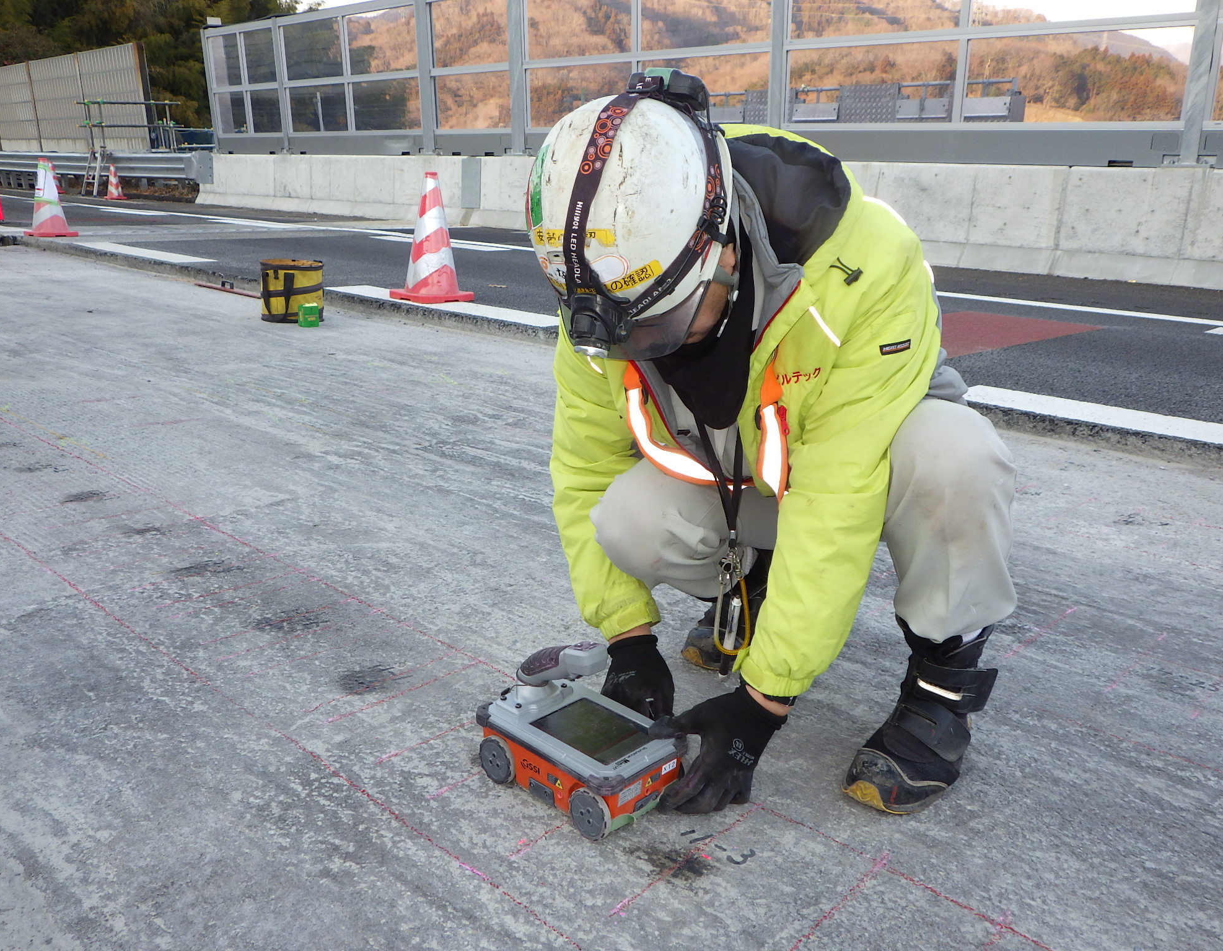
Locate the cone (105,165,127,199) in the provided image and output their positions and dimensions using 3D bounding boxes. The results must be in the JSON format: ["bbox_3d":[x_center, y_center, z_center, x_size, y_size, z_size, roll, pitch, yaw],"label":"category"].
[{"bbox_3d":[-10.167,-6.011,20.985,0.360,0.700,0.360,-7,18,-29],"label":"cone"}]

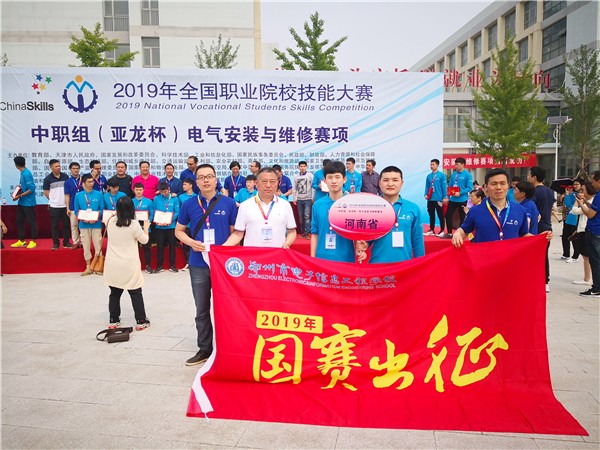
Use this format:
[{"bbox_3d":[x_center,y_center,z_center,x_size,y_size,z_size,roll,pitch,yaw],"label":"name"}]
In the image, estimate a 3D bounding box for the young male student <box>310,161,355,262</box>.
[{"bbox_3d":[0.320,0.339,3.938,0.480,1.749,0.400,0,4,0],"label":"young male student"}]

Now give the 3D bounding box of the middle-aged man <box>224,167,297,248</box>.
[{"bbox_3d":[-0.313,0.369,3.901,0.600,1.700,0.420,-1,4,-3],"label":"middle-aged man"}]

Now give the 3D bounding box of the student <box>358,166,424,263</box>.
[{"bbox_3d":[0.756,0.368,3.841,0.550,1.700,0.420,0,4,7],"label":"student"}]

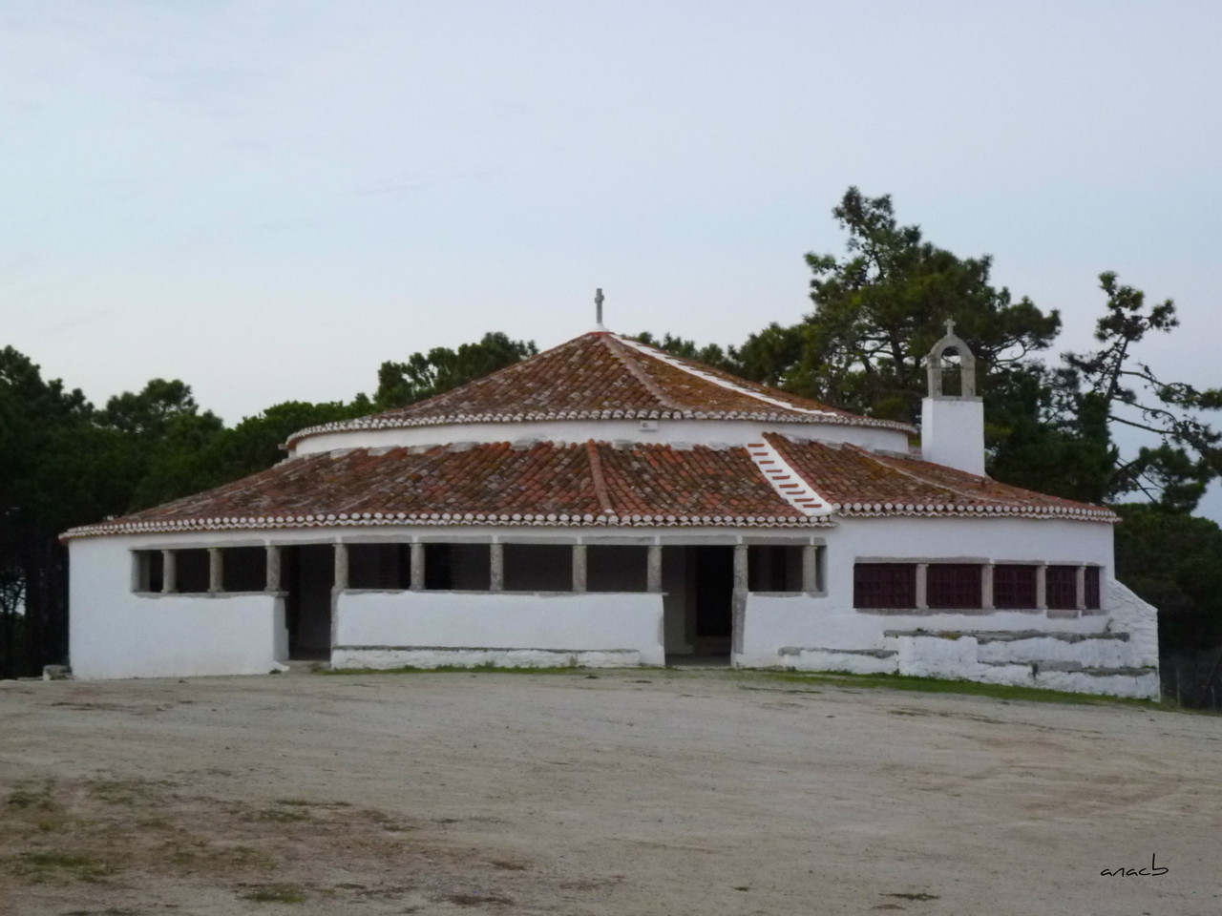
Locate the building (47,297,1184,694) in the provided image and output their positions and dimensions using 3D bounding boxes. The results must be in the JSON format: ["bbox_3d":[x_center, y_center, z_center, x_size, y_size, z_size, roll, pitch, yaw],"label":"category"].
[{"bbox_3d":[-0.200,0.600,45.000,23.800,8.600,23.400,0,-3,0],"label":"building"}]

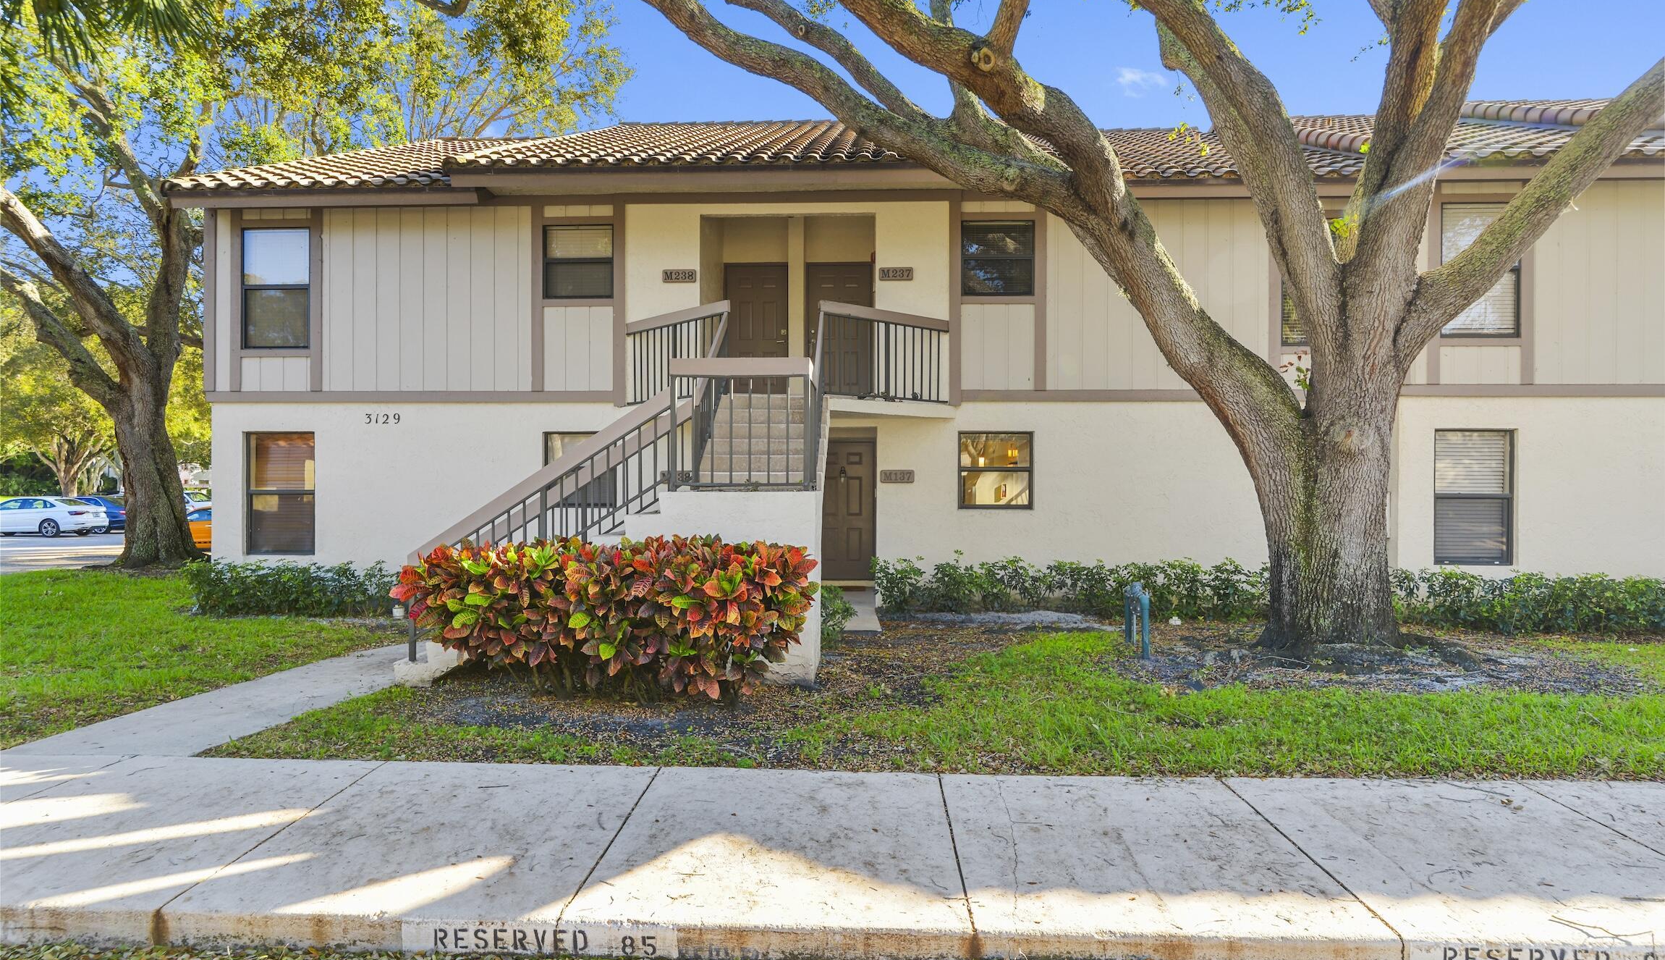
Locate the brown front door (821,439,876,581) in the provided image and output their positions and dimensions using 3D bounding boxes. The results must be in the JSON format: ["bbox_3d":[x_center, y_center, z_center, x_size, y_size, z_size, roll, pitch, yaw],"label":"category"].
[{"bbox_3d":[0.158,0.454,14.158,0.931,2.043,0.060,0,0,3],"label":"brown front door"}]

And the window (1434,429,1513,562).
[{"bbox_3d":[7.543,0.199,11.455,0.907,1.591,0.060,0,0,3],"label":"window"}]

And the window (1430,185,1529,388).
[{"bbox_3d":[7.541,-2.258,11.346,1.205,2.277,0.100,0,0,3],"label":"window"}]

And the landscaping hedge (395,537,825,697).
[{"bbox_3d":[-1.820,1.130,8.000,3.300,1.300,1.100,0,0,3],"label":"landscaping hedge"}]

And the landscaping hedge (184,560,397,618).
[{"bbox_3d":[-6.779,1.359,12.155,2.600,0.670,0.750,0,0,3],"label":"landscaping hedge"}]

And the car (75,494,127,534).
[{"bbox_3d":[-29.000,1.360,37.700,4.600,1.460,1.820,0,0,3],"label":"car"}]

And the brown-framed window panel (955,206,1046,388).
[{"bbox_3d":[2.113,-2.245,12.156,1.117,2.282,0.060,0,0,3],"label":"brown-framed window panel"}]

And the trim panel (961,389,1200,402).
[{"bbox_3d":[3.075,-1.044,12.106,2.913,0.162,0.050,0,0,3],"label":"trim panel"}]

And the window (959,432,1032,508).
[{"bbox_3d":[2.054,-0.123,12.243,0.930,0.964,0.090,0,0,3],"label":"window"}]

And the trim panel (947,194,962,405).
[{"bbox_3d":[1.533,-2.258,12.172,0.170,2.648,0.080,0,0,3],"label":"trim panel"}]

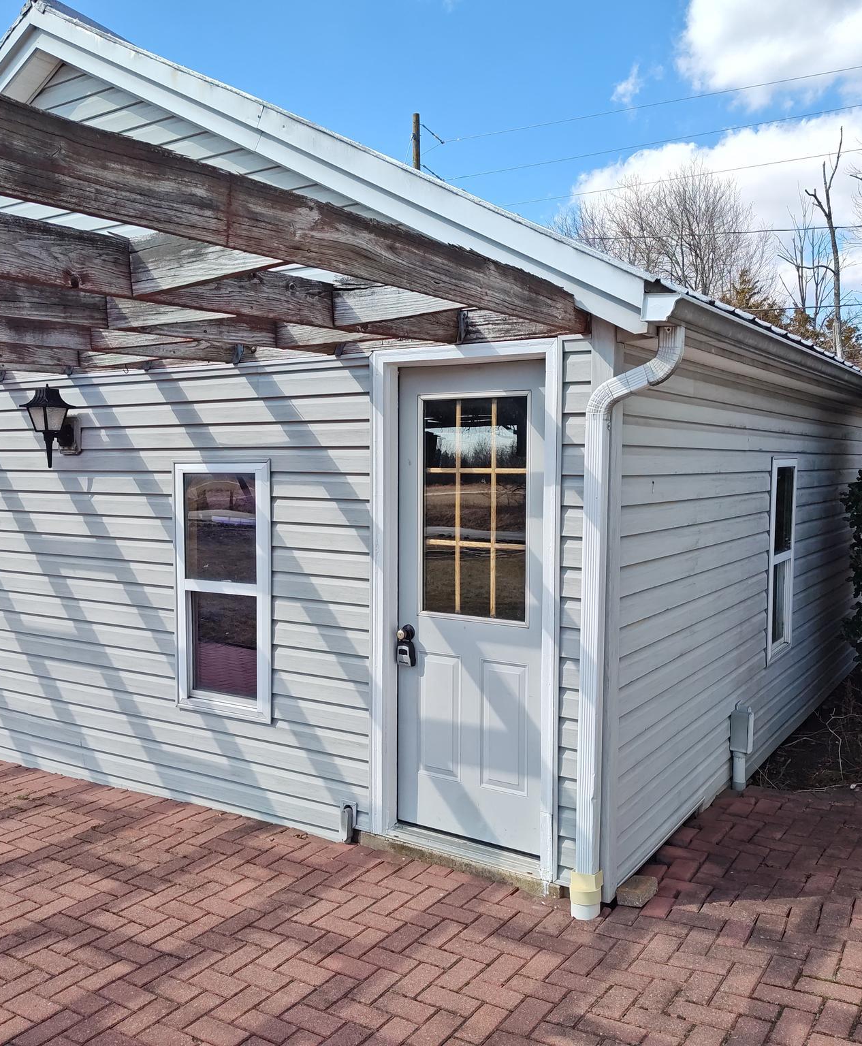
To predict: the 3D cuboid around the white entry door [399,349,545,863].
[{"bbox_3d":[0.181,0.349,3.917,0.754,2.025,0.050,2,4,32],"label":"white entry door"}]

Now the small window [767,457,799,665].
[{"bbox_3d":[2.155,0.218,5.704,0.080,1.238,0.665,3,5,33],"label":"small window"}]

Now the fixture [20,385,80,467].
[{"bbox_3d":[-2.033,-0.515,4.961,0.205,0.440,0.245,2,4,32],"label":"fixture"}]

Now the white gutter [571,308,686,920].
[{"bbox_3d":[0.714,0.389,3.371,0.380,2.200,0.130,2,4,32],"label":"white gutter"}]

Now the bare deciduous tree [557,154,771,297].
[{"bbox_3d":[7.951,-6.232,31.652,7.237,12.073,7.400,0,4,0],"label":"bare deciduous tree"}]

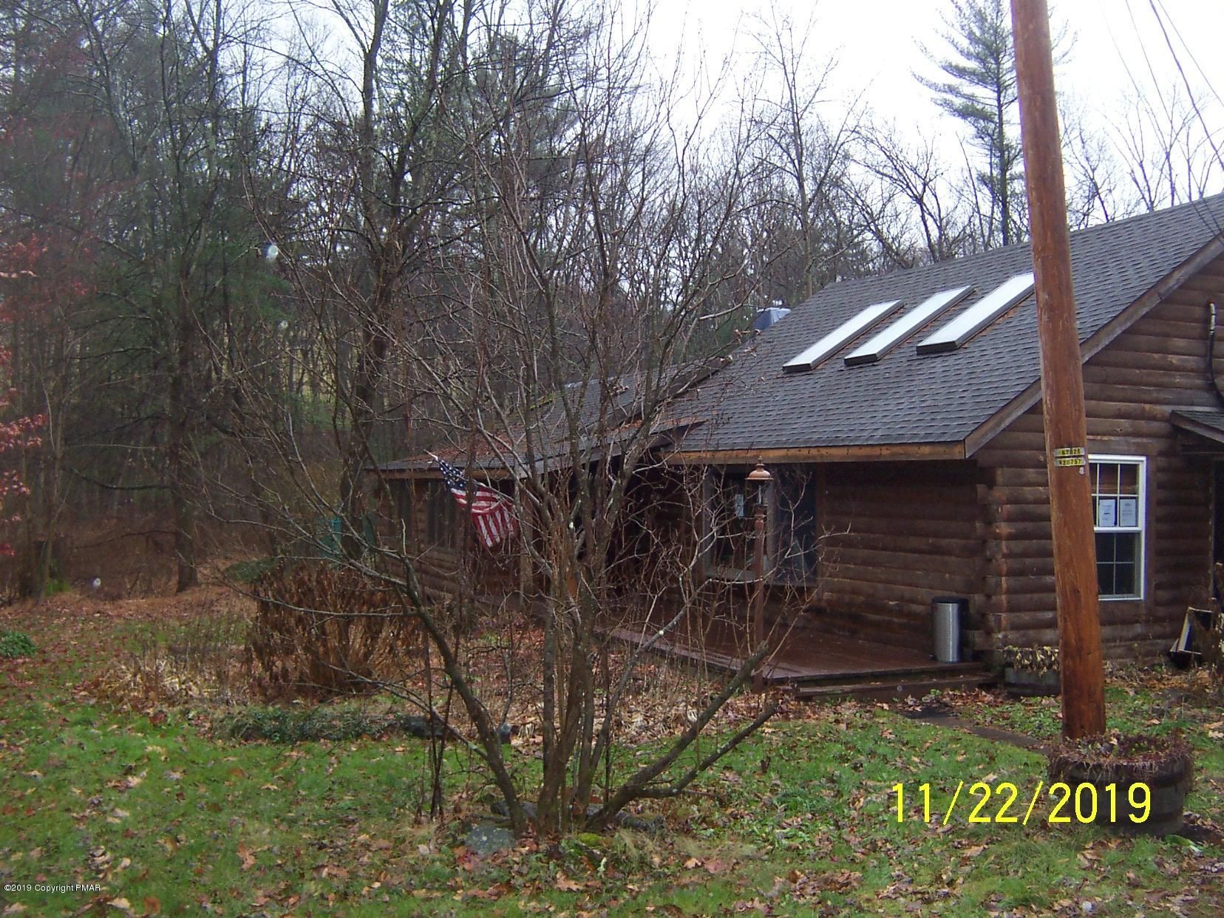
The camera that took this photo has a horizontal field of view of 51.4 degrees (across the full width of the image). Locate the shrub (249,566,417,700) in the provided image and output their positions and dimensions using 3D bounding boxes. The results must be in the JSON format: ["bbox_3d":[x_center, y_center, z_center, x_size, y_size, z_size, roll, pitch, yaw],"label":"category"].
[{"bbox_3d":[-2.470,1.481,11.300,1.420,1.140,1.300,1,-1,-13],"label":"shrub"}]

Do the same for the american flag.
[{"bbox_3d":[-1.673,0.540,15.800,0.970,1.140,0.270,1,-1,-26],"label":"american flag"}]

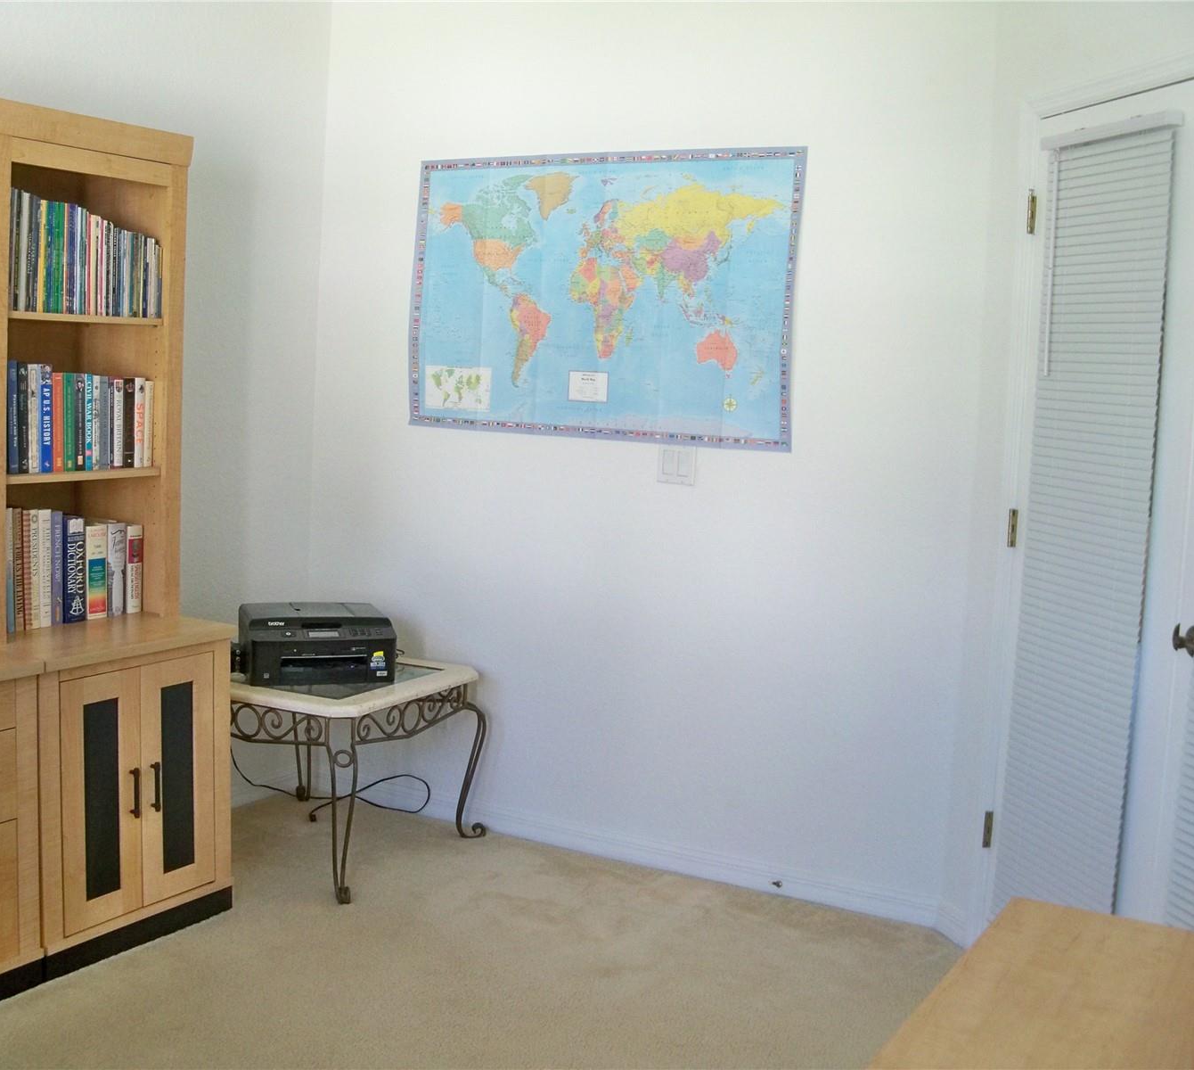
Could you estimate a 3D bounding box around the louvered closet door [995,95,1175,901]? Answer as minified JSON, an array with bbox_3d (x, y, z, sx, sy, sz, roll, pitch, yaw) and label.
[{"bbox_3d":[1.048,0.050,3.101,0.050,1.860,0.530,1,6,-16],"label":"louvered closet door"}]

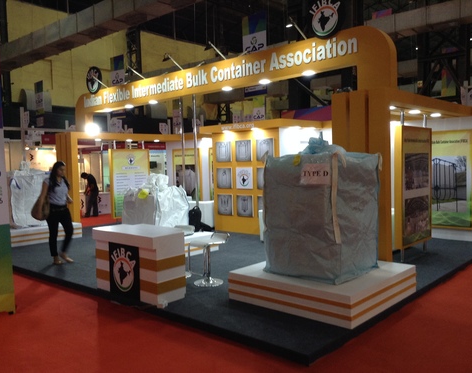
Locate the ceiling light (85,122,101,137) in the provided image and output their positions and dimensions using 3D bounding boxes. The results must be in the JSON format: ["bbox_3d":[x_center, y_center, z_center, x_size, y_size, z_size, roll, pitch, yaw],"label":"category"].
[{"bbox_3d":[-3.364,-1.325,11.173,0.277,0.288,0.257,1,4,43],"label":"ceiling light"}]

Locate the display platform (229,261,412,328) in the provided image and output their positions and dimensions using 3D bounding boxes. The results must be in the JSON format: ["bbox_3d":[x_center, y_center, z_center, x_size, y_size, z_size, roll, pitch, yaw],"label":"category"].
[{"bbox_3d":[0.985,1.091,5.380,1.540,0.309,1.458,1,4,43],"label":"display platform"}]

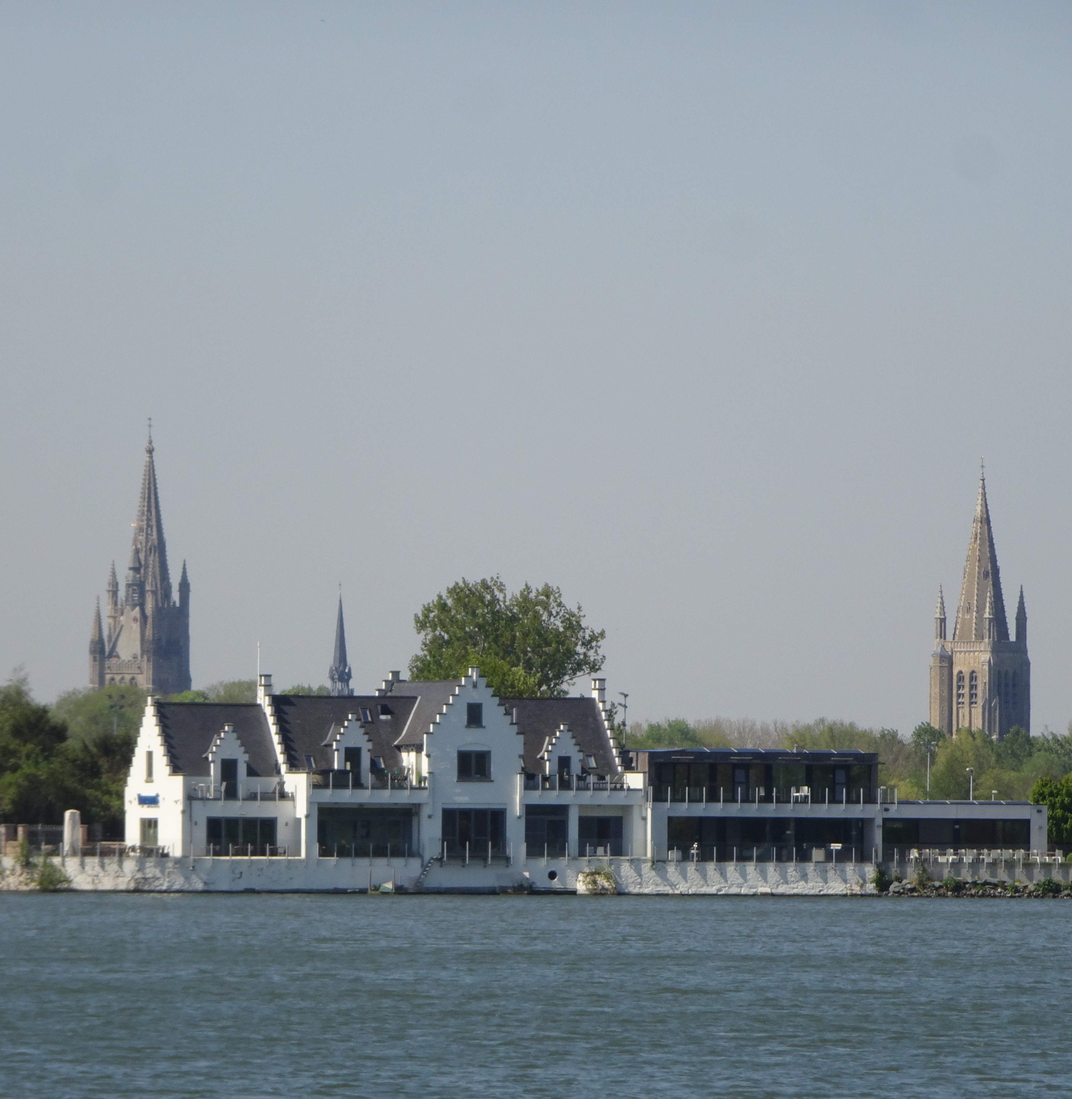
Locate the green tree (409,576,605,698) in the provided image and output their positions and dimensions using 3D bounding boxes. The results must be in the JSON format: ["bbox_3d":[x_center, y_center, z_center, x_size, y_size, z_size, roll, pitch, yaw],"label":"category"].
[{"bbox_3d":[-1.940,11.530,800.000,12.800,19.500,12.500,0,-1,0],"label":"green tree"}]

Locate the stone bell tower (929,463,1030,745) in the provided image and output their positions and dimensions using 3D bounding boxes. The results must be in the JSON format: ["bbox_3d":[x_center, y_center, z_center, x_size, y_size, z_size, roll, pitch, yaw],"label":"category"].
[{"bbox_3d":[73.810,21.210,2040.000,12.000,70.800,12.000,-1,-2,36],"label":"stone bell tower"}]

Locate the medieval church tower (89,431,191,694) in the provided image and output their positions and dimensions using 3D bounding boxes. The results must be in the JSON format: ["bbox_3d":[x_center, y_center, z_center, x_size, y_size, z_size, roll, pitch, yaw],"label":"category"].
[{"bbox_3d":[-80.870,21.300,2510.000,15.000,93.900,15.000,-1,-2,39],"label":"medieval church tower"}]

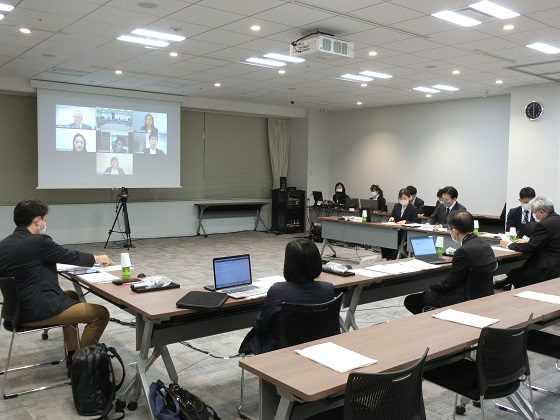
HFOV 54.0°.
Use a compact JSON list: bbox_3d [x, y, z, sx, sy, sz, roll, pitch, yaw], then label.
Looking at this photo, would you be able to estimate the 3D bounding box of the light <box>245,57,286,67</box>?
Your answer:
[{"bbox_3d":[-0.178,-2.080,7.716,0.615,0.060,0.185,-2,5,-39],"label":"light"}]

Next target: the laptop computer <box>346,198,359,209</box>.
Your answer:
[{"bbox_3d":[1.590,-0.117,11.818,0.260,0.215,0.330,-3,5,-40],"label":"laptop computer"}]

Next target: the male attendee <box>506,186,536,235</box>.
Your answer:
[{"bbox_3d":[3.340,0.366,7.512,0.500,1.330,0.750,5,6,42],"label":"male attendee"}]

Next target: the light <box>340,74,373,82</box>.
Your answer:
[{"bbox_3d":[1.260,-2.134,8.852,0.615,0.060,0.185,-2,5,-39],"label":"light"}]

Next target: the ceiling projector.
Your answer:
[{"bbox_3d":[0.470,-1.758,6.035,0.490,0.165,0.410,-2,5,-39],"label":"ceiling projector"}]

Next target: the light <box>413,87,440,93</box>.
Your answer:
[{"bbox_3d":[2.623,-2.140,9.833,0.620,0.060,0.170,-3,5,-40],"label":"light"}]

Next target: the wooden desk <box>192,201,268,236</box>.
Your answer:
[{"bbox_3d":[-1.084,0.211,12.864,1.800,0.710,0.450,-2,5,-39],"label":"wooden desk"}]

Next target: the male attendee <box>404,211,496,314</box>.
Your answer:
[{"bbox_3d":[1.420,0.620,4.428,0.490,1.240,0.730,-3,6,-41],"label":"male attendee"}]

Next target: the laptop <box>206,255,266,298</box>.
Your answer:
[{"bbox_3d":[-0.244,0.440,3.659,0.305,0.224,0.255,-3,5,-40],"label":"laptop"}]

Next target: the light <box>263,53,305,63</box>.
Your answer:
[{"bbox_3d":[0.078,-2.051,7.397,0.615,0.060,0.185,-2,5,-39],"label":"light"}]

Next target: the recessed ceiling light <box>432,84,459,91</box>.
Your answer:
[{"bbox_3d":[2.879,-2.115,9.544,0.620,0.060,0.170,-3,5,-40],"label":"recessed ceiling light"}]

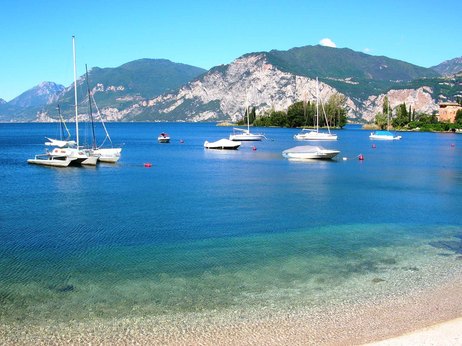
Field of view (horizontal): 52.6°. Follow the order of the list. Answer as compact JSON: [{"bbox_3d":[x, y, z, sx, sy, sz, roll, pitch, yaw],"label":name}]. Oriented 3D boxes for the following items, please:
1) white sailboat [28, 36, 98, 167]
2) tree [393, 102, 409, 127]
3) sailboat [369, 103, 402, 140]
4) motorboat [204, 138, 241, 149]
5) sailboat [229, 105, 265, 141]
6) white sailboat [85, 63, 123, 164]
[{"bbox_3d":[-13.969,-6.252,40.954,7.000,11.030,4.500,5,8,38],"label":"white sailboat"},{"bbox_3d":[66.703,-22.797,183.607,6.200,9.760,6.200,3,7,25],"label":"tree"},{"bbox_3d":[31.521,-10.532,94.842,6.400,7.700,2.300,-1,6,-5],"label":"sailboat"},{"bbox_3d":[-1.162,-4.032,63.790,4.900,1.600,1.900,0,6,-3],"label":"motorboat"},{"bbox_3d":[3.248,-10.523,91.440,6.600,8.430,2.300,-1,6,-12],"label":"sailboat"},{"bbox_3d":[-13.079,-5.567,44.225,7.200,8.950,2.400,5,8,38],"label":"white sailboat"}]

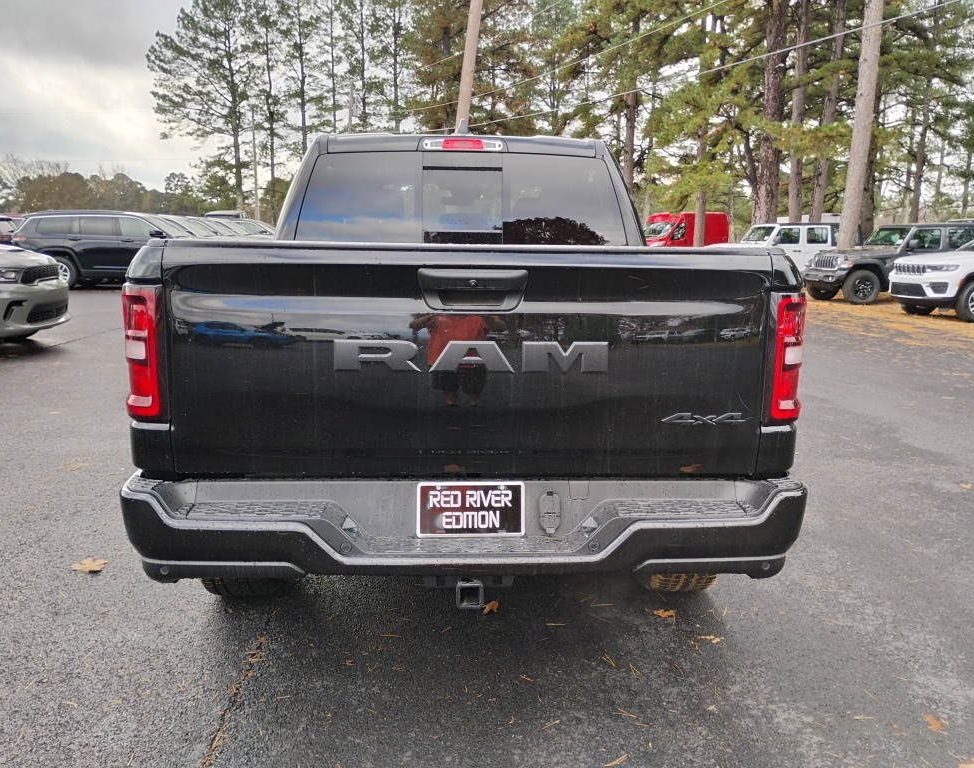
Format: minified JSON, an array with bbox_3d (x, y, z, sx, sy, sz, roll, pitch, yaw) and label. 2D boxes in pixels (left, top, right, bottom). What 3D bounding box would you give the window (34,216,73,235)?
[{"bbox_3d":[-10.194,-3.731,19.500,0.880,0.400,0.080,1,-2,0],"label":"window"}]

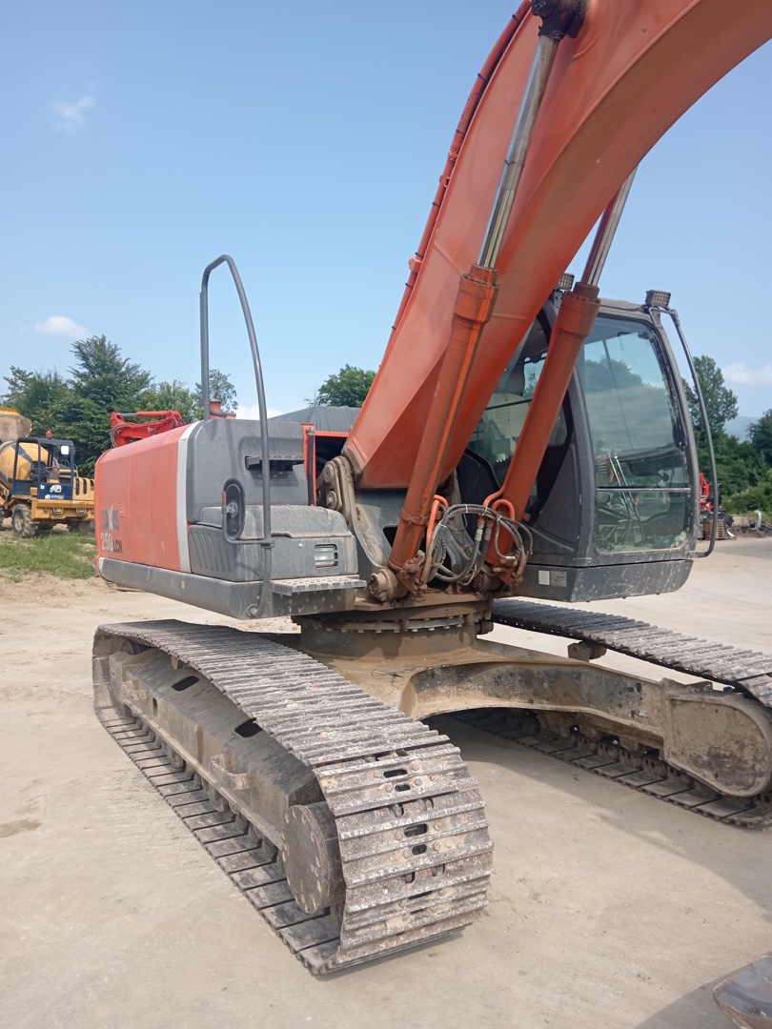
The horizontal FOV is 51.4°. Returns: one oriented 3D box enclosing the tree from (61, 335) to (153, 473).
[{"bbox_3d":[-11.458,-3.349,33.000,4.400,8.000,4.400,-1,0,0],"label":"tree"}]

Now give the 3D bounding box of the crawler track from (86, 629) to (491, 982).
[{"bbox_3d":[-1.003,1.189,4.727,0.600,0.920,4.650,-1,0,-30],"label":"crawler track"}]

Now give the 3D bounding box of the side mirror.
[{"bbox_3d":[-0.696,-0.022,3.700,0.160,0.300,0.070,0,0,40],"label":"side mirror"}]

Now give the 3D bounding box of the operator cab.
[{"bbox_3d":[1.004,-0.458,5.274,1.060,1.880,1.850,-1,0,-33],"label":"operator cab"}]

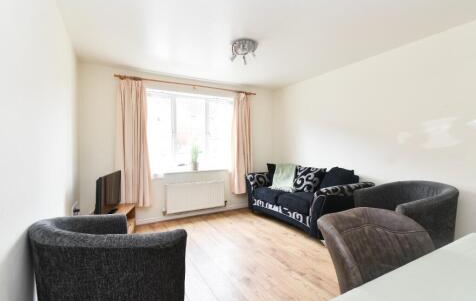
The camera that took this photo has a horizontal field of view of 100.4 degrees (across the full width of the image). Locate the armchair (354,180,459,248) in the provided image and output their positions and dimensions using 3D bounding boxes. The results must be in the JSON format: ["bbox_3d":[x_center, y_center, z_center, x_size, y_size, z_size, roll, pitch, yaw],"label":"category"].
[{"bbox_3d":[1.725,0.755,2.015,0.670,0.770,0.700,0,1,-7],"label":"armchair"}]

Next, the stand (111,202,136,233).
[{"bbox_3d":[-1.432,0.933,2.167,0.380,0.430,0.820,0,1,-14],"label":"stand"}]

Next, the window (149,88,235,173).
[{"bbox_3d":[-0.775,-0.293,3.430,1.580,1.350,0.120,0,1,-26],"label":"window"}]

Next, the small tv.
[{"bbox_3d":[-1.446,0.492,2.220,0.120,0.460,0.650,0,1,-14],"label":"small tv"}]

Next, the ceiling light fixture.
[{"bbox_3d":[0.080,-1.185,2.400,0.310,0.150,0.310,0,1,-26],"label":"ceiling light fixture"}]

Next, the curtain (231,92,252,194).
[{"bbox_3d":[0.070,-0.136,3.690,0.470,1.910,0.130,0,1,-26],"label":"curtain"}]

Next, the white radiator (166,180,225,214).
[{"bbox_3d":[-0.690,0.773,3.335,1.000,0.460,0.100,0,1,-26],"label":"white radiator"}]

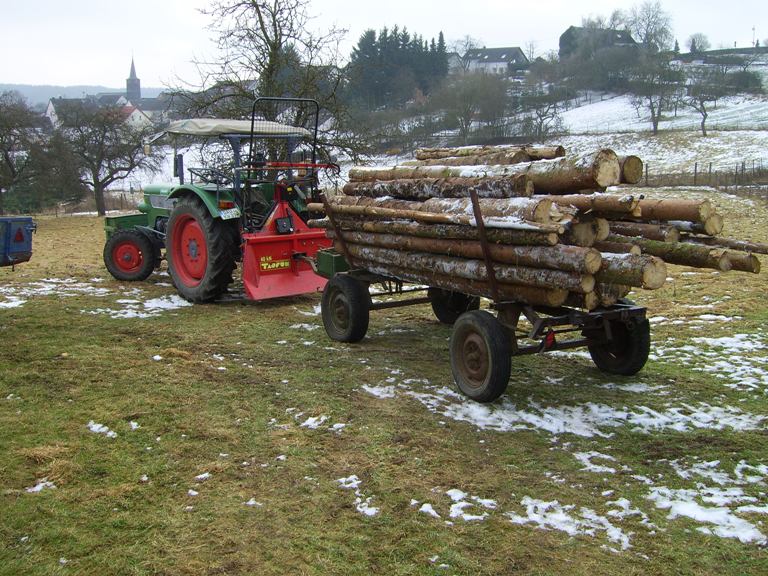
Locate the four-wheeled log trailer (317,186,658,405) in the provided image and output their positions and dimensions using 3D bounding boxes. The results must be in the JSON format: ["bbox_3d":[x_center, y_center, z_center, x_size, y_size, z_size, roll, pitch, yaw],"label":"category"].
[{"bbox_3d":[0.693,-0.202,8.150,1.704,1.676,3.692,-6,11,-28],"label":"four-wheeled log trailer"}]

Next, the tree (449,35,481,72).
[{"bbox_3d":[14.983,-43.112,155.000,6.251,6.986,5.938,1,9,5],"label":"tree"}]

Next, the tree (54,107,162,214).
[{"bbox_3d":[-9.768,-4.537,30.000,3.772,3.985,3.583,-3,10,-18],"label":"tree"}]

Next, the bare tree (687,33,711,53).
[{"bbox_3d":[74.606,-58.119,200.000,5.693,4.982,5.409,3,10,20],"label":"bare tree"}]

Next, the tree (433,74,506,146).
[{"bbox_3d":[7.387,-15.329,72.000,6.490,6.149,6.166,1,9,6],"label":"tree"}]

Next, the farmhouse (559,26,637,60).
[{"bbox_3d":[41.783,-47.654,165.000,12.500,7.600,9.000,-4,10,-23],"label":"farmhouse"}]

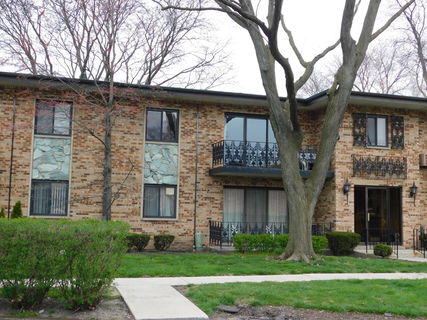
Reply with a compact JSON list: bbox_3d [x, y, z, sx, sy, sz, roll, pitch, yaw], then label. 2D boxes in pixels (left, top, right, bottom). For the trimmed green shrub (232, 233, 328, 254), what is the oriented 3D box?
[{"bbox_3d":[2.312,2.788,18.676,3.362,0.609,0.800,3,-5,-17],"label":"trimmed green shrub"}]

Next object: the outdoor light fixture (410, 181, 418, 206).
[{"bbox_3d":[7.394,1.255,20.558,0.210,0.917,0.280,3,-5,-16],"label":"outdoor light fixture"}]

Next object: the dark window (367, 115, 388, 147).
[{"bbox_3d":[6.093,-1.085,20.615,0.904,1.154,0.100,3,-5,-17],"label":"dark window"}]

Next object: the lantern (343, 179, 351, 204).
[{"bbox_3d":[4.751,1.143,19.820,0.210,0.927,0.280,3,-5,-16],"label":"lantern"}]

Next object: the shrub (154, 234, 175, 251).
[{"bbox_3d":[-1.720,2.863,19.260,0.717,0.534,0.685,3,-5,-16],"label":"shrub"}]

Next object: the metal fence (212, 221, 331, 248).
[{"bbox_3d":[2.082,2.675,19.948,4.158,0.854,1.320,3,-5,-17],"label":"metal fence"}]

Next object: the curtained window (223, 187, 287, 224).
[{"bbox_3d":[1.582,2.080,20.622,2.592,2.082,0.120,3,-5,-17],"label":"curtained window"}]

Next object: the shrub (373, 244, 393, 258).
[{"bbox_3d":[5.454,2.900,17.821,0.607,0.423,0.603,3,-5,-16],"label":"shrub"}]

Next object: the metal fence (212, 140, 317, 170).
[{"bbox_3d":[2.145,-0.068,20.201,4.141,0.884,1.320,3,-5,-17],"label":"metal fence"}]

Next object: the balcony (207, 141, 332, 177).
[{"bbox_3d":[2.097,0.017,20.273,4.220,1.129,1.589,3,-5,-16],"label":"balcony"}]

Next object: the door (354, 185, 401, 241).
[{"bbox_3d":[6.074,2.066,20.388,1.993,2.111,0.110,3,-5,-17],"label":"door"}]

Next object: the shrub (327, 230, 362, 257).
[{"bbox_3d":[4.434,2.828,18.903,1.184,0.778,1.100,3,-5,-17],"label":"shrub"}]

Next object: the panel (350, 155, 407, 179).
[{"bbox_3d":[6.068,0.247,20.357,2.243,0.790,0.096,3,-5,-16],"label":"panel"}]

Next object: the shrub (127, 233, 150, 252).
[{"bbox_3d":[-2.478,2.742,18.472,0.769,0.589,0.720,3,-5,-17],"label":"shrub"}]

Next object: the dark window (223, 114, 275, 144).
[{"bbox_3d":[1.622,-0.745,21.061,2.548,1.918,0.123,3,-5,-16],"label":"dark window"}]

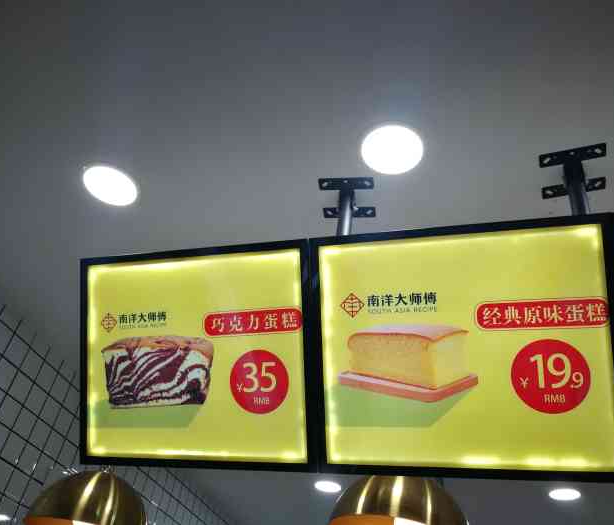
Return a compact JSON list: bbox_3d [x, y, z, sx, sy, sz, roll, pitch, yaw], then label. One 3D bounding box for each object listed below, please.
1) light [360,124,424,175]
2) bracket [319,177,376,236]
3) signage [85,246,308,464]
[{"bbox_3d":[0.209,-0.276,1.328,0.150,0.030,0.150,-4,-42,14],"label":"light"},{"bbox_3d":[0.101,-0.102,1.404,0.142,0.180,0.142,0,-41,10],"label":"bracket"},{"bbox_3d":[-0.271,0.223,1.295,0.572,0.481,0.040,-4,-6,15],"label":"signage"}]

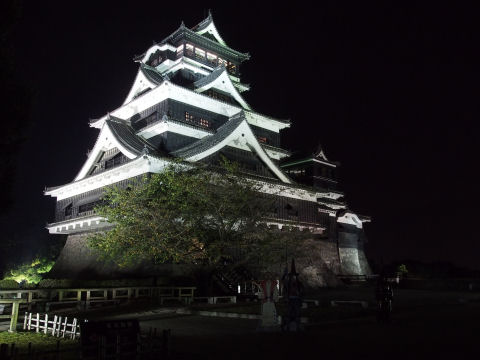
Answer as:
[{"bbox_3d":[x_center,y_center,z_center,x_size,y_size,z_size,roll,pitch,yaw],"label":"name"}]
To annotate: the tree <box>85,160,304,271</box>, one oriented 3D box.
[{"bbox_3d":[-2.400,2.611,23.258,11.500,7.400,8.500,0,-12,0],"label":"tree"}]

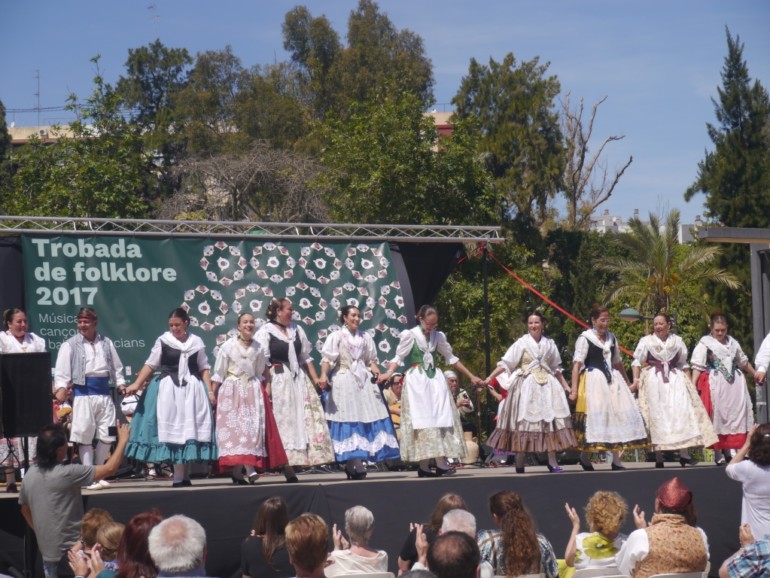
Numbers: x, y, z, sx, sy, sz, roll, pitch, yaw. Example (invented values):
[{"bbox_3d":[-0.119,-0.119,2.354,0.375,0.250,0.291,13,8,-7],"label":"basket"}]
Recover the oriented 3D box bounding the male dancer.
[{"bbox_3d":[-2.728,1.006,17.254,0.627,1.672,0.500,0,-3,-24],"label":"male dancer"}]

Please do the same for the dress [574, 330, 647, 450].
[{"bbox_3d":[2.327,1.048,19.202,0.777,1.231,0.660,0,-2,-16],"label":"dress"}]

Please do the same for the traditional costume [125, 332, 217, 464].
[{"bbox_3d":[-1.981,1.016,17.345,0.846,1.213,0.720,0,-3,-26],"label":"traditional costume"}]

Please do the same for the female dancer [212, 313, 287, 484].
[{"bbox_3d":[-1.266,1.028,17.467,0.684,1.598,0.589,-1,-4,-6],"label":"female dancer"}]

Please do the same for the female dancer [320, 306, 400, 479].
[{"bbox_3d":[-0.236,0.998,17.982,0.741,1.669,0.607,0,-4,-21],"label":"female dancer"}]

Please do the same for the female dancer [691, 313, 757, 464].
[{"bbox_3d":[3.556,1.058,19.782,0.729,1.603,0.620,0,-2,-18],"label":"female dancer"}]

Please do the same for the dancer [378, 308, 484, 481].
[{"bbox_3d":[0.447,0.998,18.382,0.992,1.675,0.660,-1,-2,-13],"label":"dancer"}]

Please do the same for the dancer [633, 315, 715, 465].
[{"bbox_3d":[3.035,1.061,19.530,0.872,1.614,0.680,-1,-2,-6],"label":"dancer"}]

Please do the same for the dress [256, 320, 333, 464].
[{"bbox_3d":[-0.862,1.005,17.805,0.702,1.358,0.660,0,-2,-18],"label":"dress"}]

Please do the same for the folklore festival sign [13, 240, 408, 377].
[{"bbox_3d":[-2.180,0.277,24.100,5.000,1.820,0.150,0,-4,-25],"label":"folklore festival sign"}]

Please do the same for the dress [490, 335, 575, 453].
[{"bbox_3d":[1.477,1.048,18.838,0.836,1.220,0.662,0,-4,-15],"label":"dress"}]

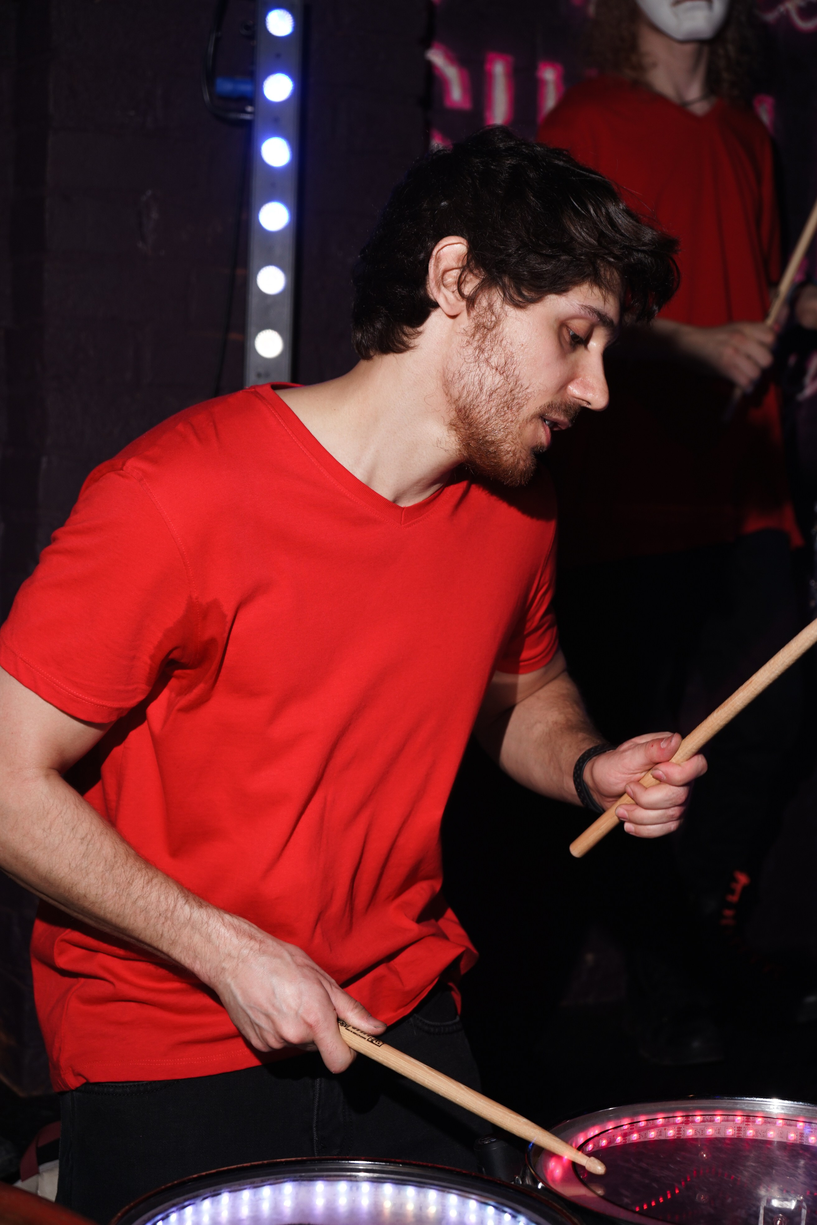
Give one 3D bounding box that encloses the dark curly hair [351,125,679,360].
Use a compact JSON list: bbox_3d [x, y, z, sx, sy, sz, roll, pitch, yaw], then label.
[{"bbox_3d":[0.086,-0.268,1.680,0.240,0.226,0.190,29,5,6],"label":"dark curly hair"}]

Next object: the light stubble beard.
[{"bbox_3d":[0.081,-0.173,1.680,0.112,0.116,0.142,29,5,6],"label":"light stubble beard"}]

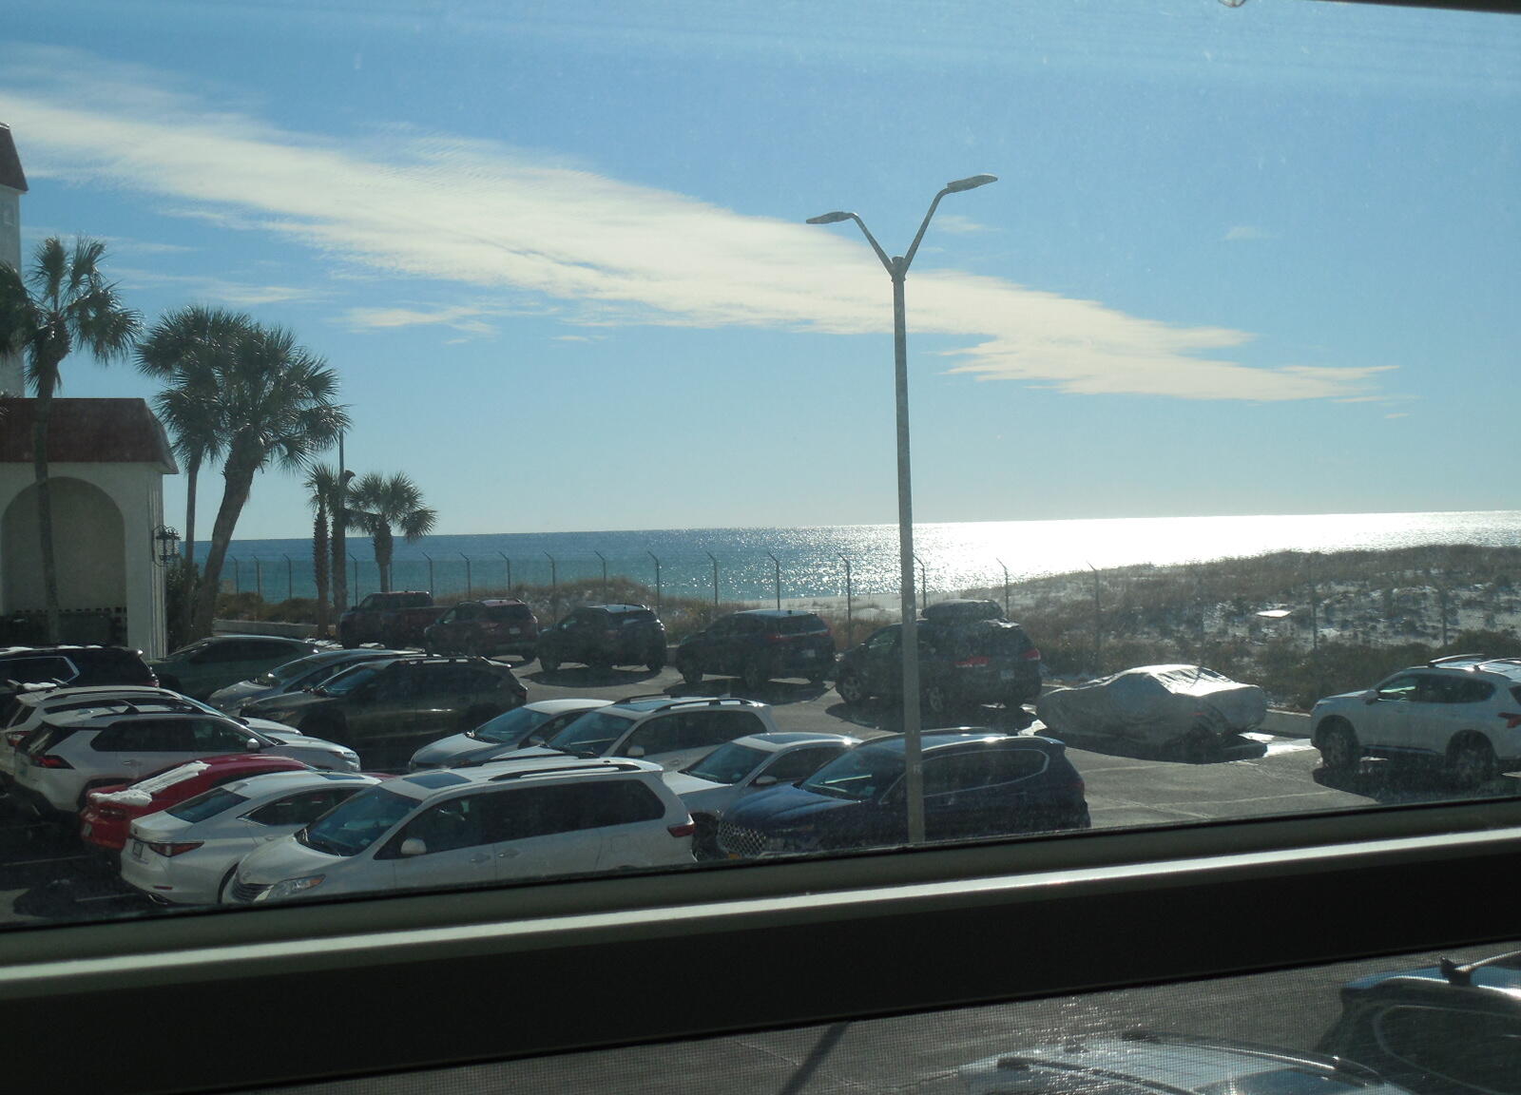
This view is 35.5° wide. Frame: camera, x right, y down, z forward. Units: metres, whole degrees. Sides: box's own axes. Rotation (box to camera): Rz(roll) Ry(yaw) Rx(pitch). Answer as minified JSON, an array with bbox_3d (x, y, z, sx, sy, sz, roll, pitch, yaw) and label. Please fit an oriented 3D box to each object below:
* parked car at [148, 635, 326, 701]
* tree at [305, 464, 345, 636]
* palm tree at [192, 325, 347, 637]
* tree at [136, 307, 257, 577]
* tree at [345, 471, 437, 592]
[{"bbox_3d":[-11.042,2.620,48.224,4.650,1.660,1.870,-2,1,-33],"label":"parked car"},{"bbox_3d":[-14.133,0.146,77.002,1.450,5.738,1.450,-1,1,-10],"label":"tree"},{"bbox_3d":[-10.793,-0.717,51.993,3.600,8.332,3.200,-1,1,-12],"label":"palm tree"},{"bbox_3d":[-13.664,-1.263,57.988,3.100,9.244,3.000,-1,1,-13],"label":"tree"},{"bbox_3d":[-11.663,0.269,75.003,2.950,5.314,2.900,-1,1,-9],"label":"tree"}]

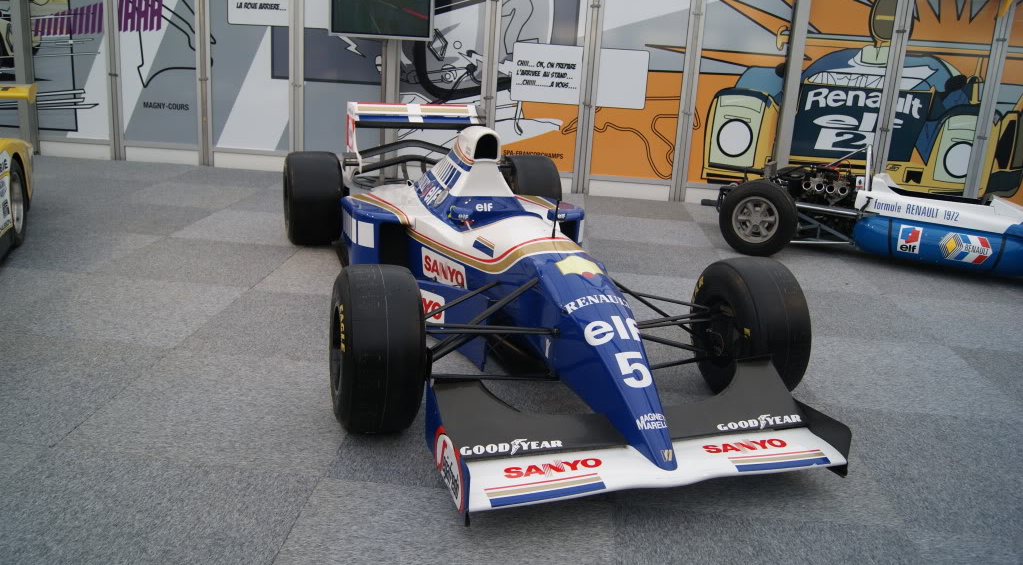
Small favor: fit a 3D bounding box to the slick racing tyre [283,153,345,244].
[{"bbox_3d":[-1.444,-0.609,5.601,0.380,0.670,0.670,-2,17,-19],"label":"slick racing tyre"}]

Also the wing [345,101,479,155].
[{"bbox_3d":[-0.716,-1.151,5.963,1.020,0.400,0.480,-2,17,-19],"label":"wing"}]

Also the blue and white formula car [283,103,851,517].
[{"bbox_3d":[-0.123,-0.316,4.308,2.030,1.000,4.307,-2,17,-19],"label":"blue and white formula car"}]

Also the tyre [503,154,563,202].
[{"bbox_3d":[0.111,-0.659,6.133,0.380,0.670,0.670,-2,17,-19],"label":"tyre"}]

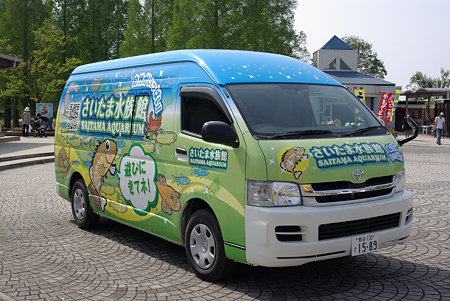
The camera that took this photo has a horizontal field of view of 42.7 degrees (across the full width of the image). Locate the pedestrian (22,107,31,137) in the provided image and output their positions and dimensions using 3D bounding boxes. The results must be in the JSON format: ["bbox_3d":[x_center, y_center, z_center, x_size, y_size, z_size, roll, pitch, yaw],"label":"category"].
[{"bbox_3d":[-10.607,-1.525,30.800,0.470,1.600,0.330,0,3,14],"label":"pedestrian"}]

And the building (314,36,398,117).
[{"bbox_3d":[6.664,-3.881,35.007,5.900,6.100,5.700,0,4,0],"label":"building"}]

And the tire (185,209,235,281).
[{"bbox_3d":[-0.138,0.906,5.500,0.200,0.690,0.690,-3,5,-35],"label":"tire"}]

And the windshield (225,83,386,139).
[{"bbox_3d":[0.798,-0.372,5.261,1.600,0.160,0.760,-3,46,-34],"label":"windshield"}]

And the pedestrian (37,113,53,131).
[{"bbox_3d":[-9.769,-1.502,31.200,0.850,1.080,0.500,-2,3,-17],"label":"pedestrian"}]

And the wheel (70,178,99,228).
[{"bbox_3d":[-1.856,0.716,7.794,0.210,0.690,0.690,-3,4,-34],"label":"wheel"}]

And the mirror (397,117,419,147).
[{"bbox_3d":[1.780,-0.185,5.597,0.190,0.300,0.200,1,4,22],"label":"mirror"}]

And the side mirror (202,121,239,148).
[{"bbox_3d":[-0.038,-0.134,4.676,0.270,0.240,0.170,-3,4,-34],"label":"side mirror"}]

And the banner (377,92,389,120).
[{"bbox_3d":[8.400,-2.226,30.500,0.450,1.750,0.060,12,4,14],"label":"banner"}]

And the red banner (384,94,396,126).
[{"bbox_3d":[9.070,-2.272,31.500,0.500,1.800,0.080,11,4,36],"label":"red banner"}]

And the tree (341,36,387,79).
[{"bbox_3d":[13.051,-6.752,58.000,7.000,9.600,7.000,-1,3,0],"label":"tree"}]

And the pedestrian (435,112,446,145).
[{"bbox_3d":[10.672,-1.075,28.500,0.550,1.620,0.420,1,4,14],"label":"pedestrian"}]

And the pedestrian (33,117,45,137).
[{"bbox_3d":[-9.884,-1.219,30.500,0.600,1.050,0.500,-1,4,-17],"label":"pedestrian"}]

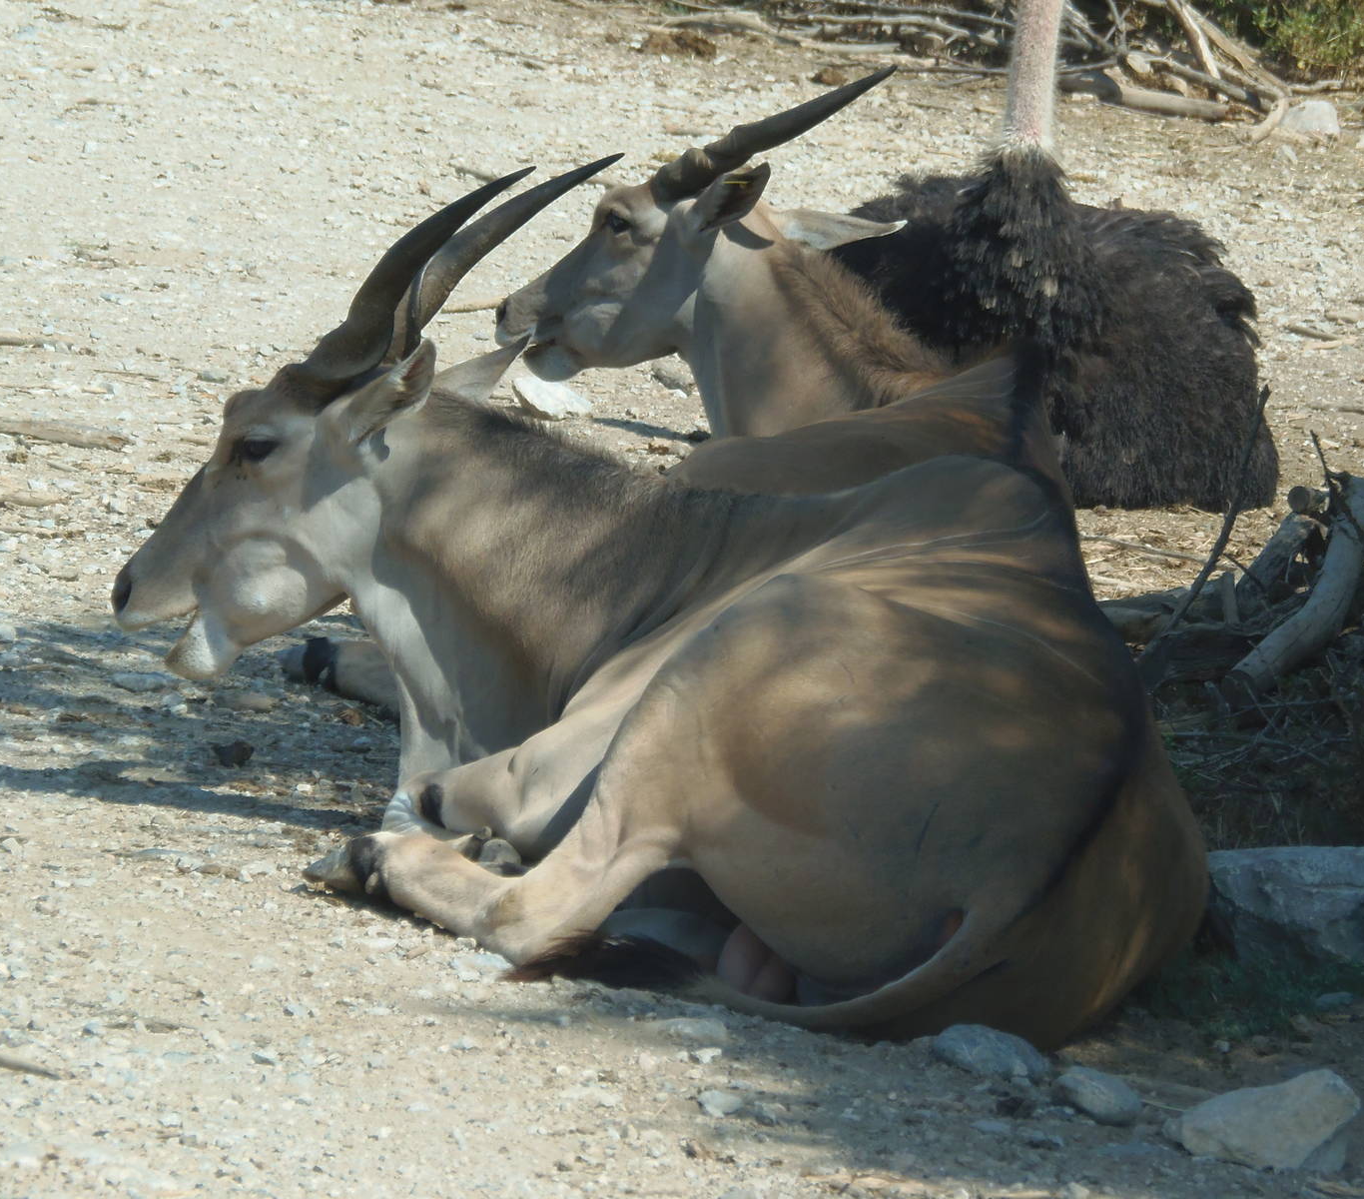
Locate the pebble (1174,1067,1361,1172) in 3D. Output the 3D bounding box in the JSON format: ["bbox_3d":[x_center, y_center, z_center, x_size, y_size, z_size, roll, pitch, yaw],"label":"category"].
[{"bbox_3d":[0.703,0.625,15.488,0.208,0.108,0.140,8,6,0],"label":"pebble"}]

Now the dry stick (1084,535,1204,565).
[{"bbox_3d":[0.833,-0.089,23.321,0.280,0.014,0.020,12,12,33],"label":"dry stick"}]

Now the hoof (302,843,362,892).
[{"bbox_3d":[-0.532,0.409,19.696,0.090,0.060,0.075,6,10,8],"label":"hoof"}]

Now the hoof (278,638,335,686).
[{"bbox_3d":[-0.620,0.102,21.369,0.095,0.066,0.075,8,11,19],"label":"hoof"}]

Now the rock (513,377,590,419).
[{"bbox_3d":[-0.236,-0.366,23.406,0.145,0.062,0.100,8,6,0],"label":"rock"}]

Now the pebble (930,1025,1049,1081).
[{"bbox_3d":[0.382,0.560,15.916,0.146,0.050,0.100,8,6,0],"label":"pebble"}]

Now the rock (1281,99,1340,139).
[{"bbox_3d":[1.647,-1.257,33.723,0.150,0.095,0.110,8,6,0],"label":"rock"}]

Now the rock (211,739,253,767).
[{"bbox_3d":[-0.720,0.246,20.593,0.064,0.036,0.050,5,10,0],"label":"rock"}]

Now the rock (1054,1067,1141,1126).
[{"bbox_3d":[0.506,0.605,15.670,0.106,0.050,0.078,8,6,0],"label":"rock"}]

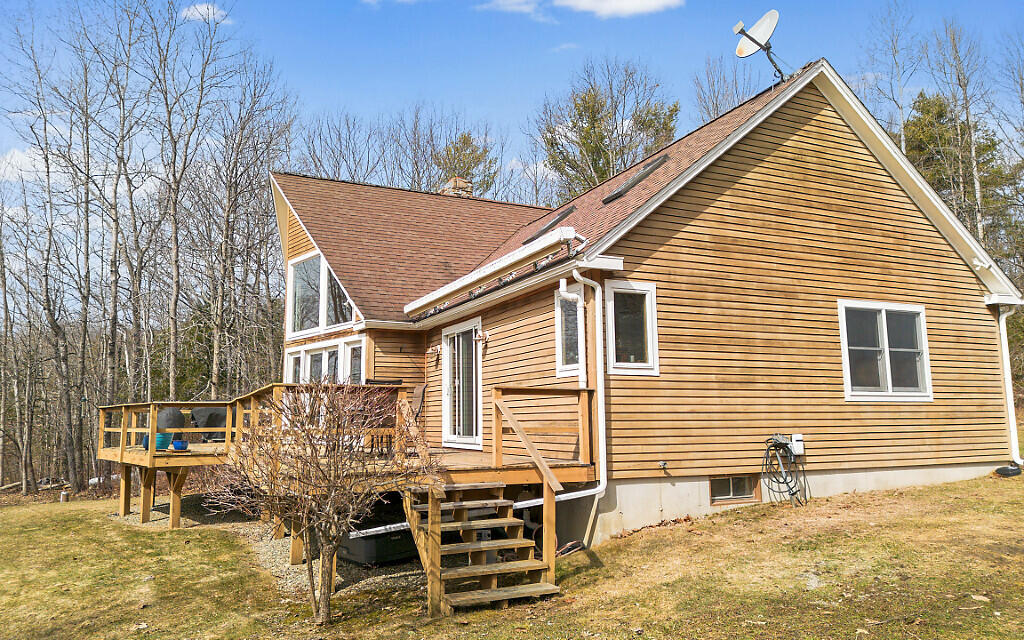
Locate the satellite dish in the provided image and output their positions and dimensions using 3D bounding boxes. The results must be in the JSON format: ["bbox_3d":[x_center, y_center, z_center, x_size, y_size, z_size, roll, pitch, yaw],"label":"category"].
[{"bbox_3d":[3.796,-4.278,10.893,0.950,0.950,0.820,4,-9,-26],"label":"satellite dish"}]

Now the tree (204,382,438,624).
[{"bbox_3d":[-1.743,1.688,6.693,2.126,2.180,2.200,3,-9,-23],"label":"tree"}]

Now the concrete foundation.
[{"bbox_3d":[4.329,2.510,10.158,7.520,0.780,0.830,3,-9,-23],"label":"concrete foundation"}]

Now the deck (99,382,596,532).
[{"bbox_3d":[-4.202,2.548,12.364,6.500,2.310,11.320,3,-9,-23],"label":"deck"}]

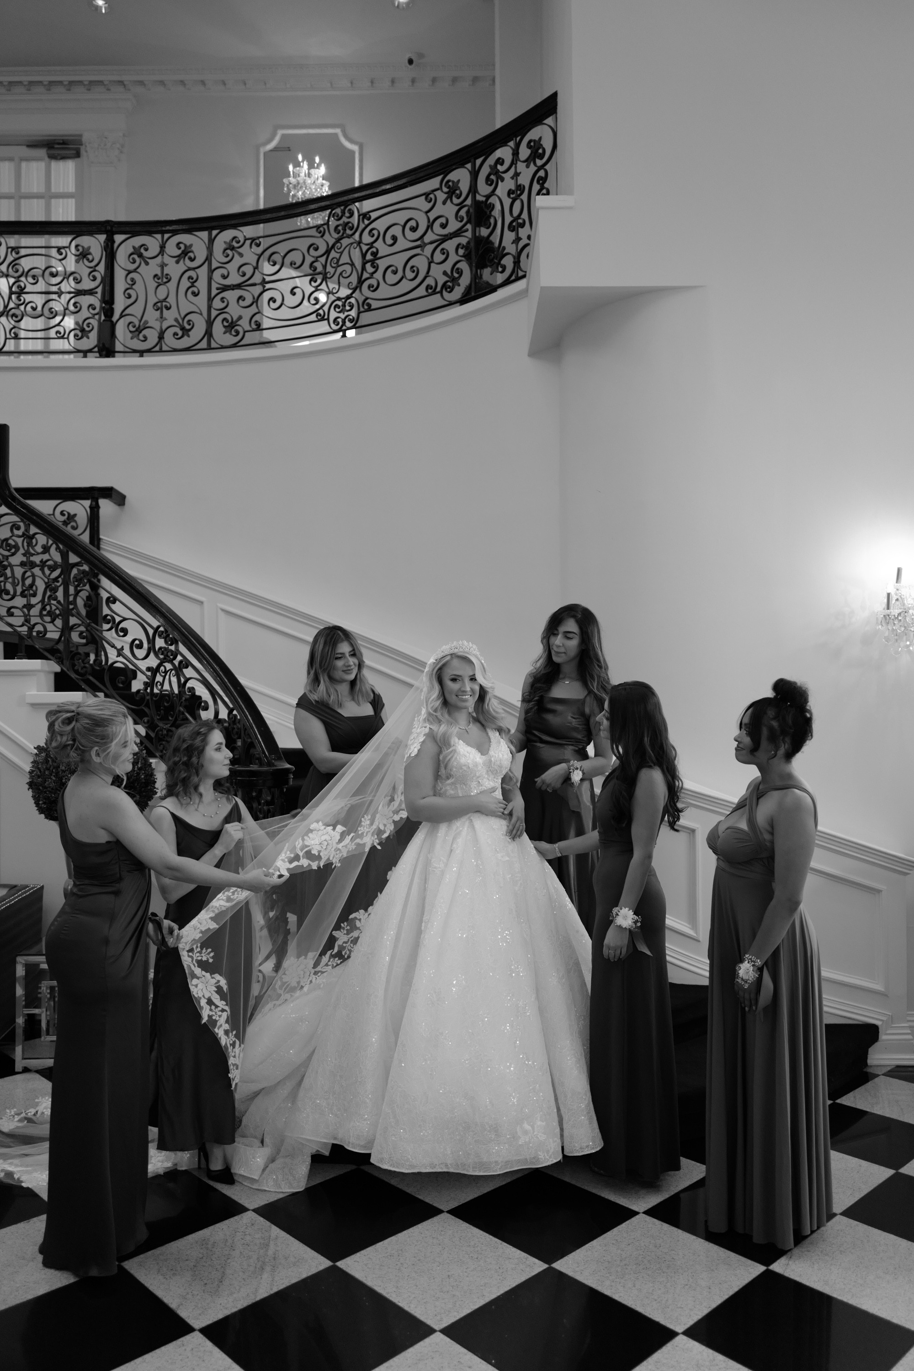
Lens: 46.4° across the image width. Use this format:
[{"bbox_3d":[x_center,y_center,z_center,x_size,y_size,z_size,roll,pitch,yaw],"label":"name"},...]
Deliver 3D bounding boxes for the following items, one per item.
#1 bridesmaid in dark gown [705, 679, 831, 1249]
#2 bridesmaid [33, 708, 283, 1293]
[{"bbox_3d":[0.990,0.862,3.420,0.400,1.757,0.440,0,0,-28],"label":"bridesmaid in dark gown"},{"bbox_3d":[-0.910,0.892,3.310,0.730,1.695,0.500,0,0,-35],"label":"bridesmaid"}]

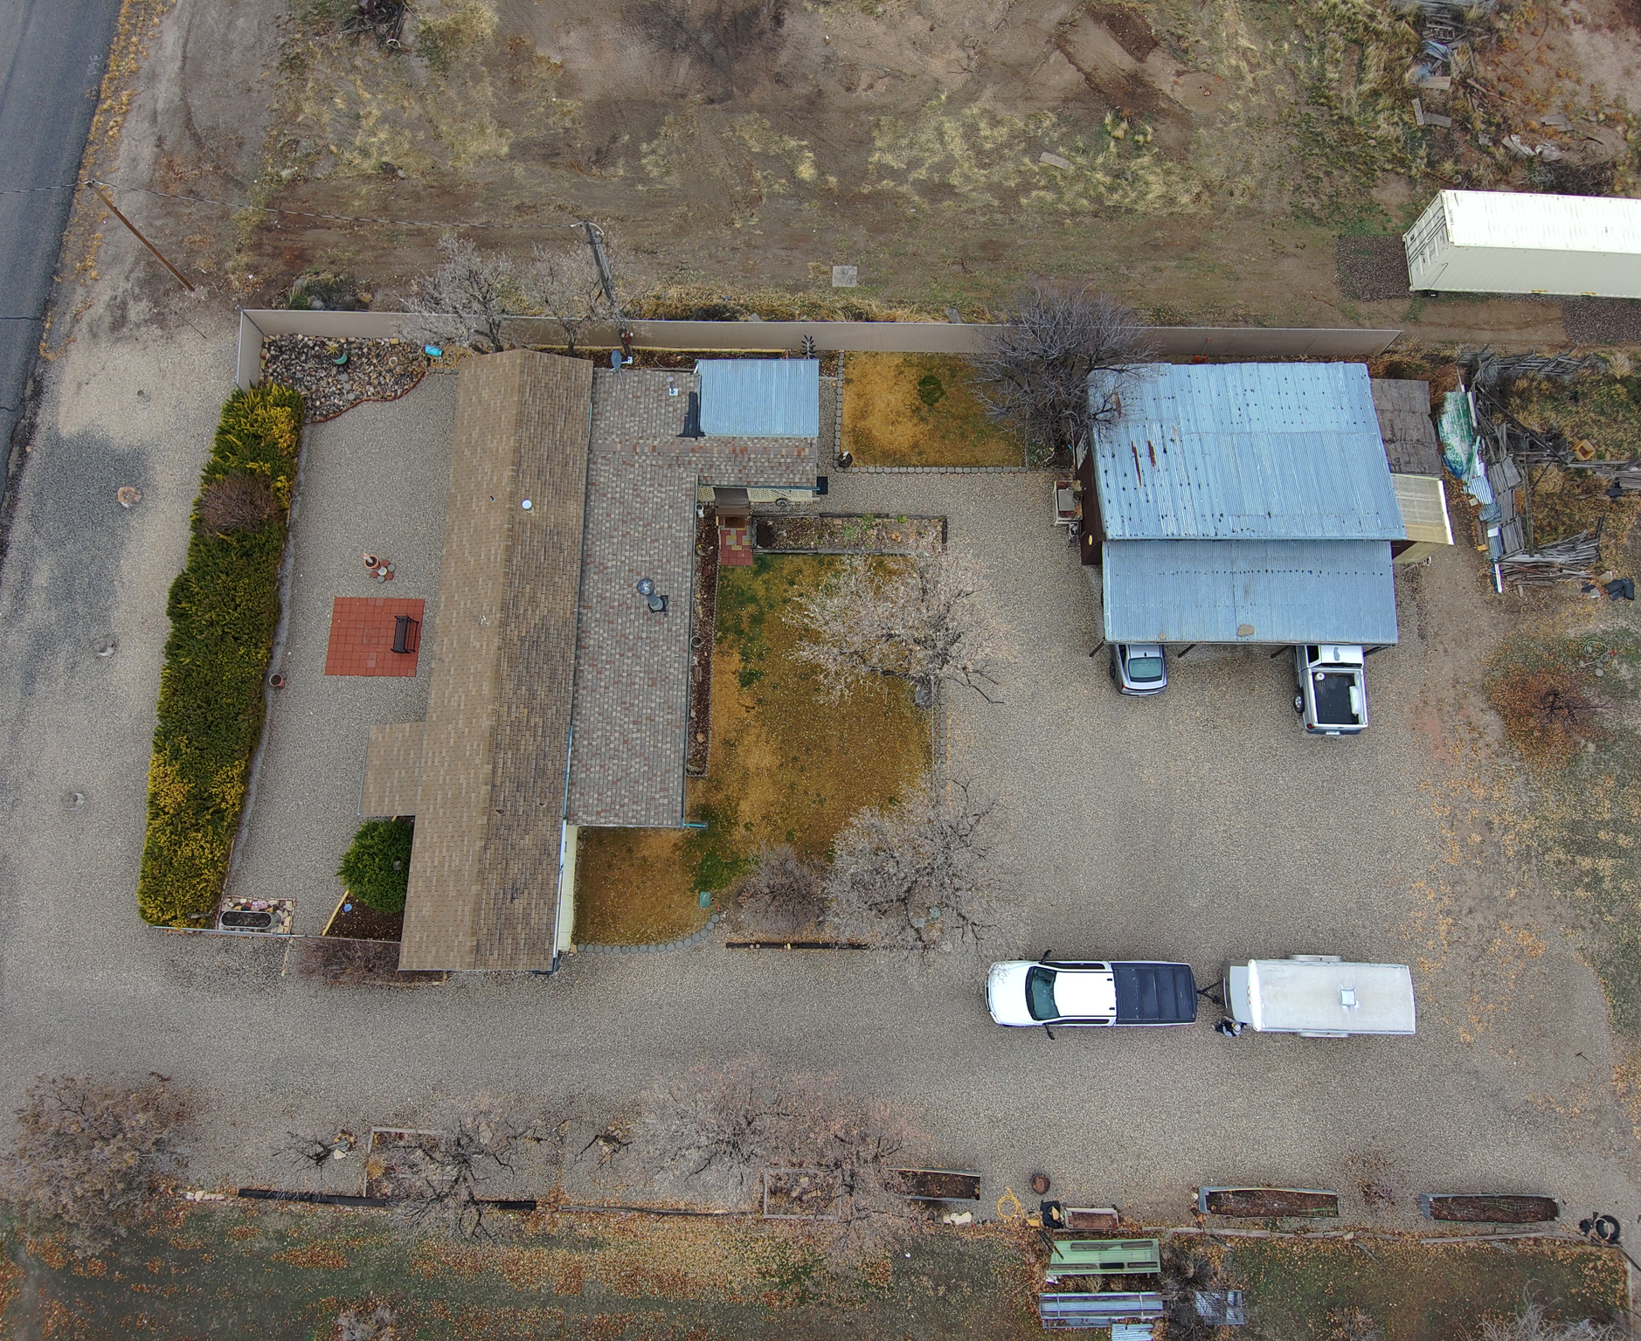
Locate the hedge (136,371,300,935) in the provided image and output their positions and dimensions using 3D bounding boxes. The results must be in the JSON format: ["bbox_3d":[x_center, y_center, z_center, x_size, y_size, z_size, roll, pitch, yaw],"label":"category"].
[{"bbox_3d":[-21.217,-0.969,38.559,2.750,1.600,19.400,1,75,-1],"label":"hedge"}]

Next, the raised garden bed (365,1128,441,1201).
[{"bbox_3d":[-13.448,16.104,35.335,2.500,0.320,2.200,3,76,0],"label":"raised garden bed"}]

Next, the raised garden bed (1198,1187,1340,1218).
[{"bbox_3d":[14.370,17.050,34.772,4.257,0.550,0.752,2,75,-1],"label":"raised garden bed"}]

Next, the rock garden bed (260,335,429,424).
[{"bbox_3d":[-18.634,-11.307,42.004,6.700,0.250,3.780,1,76,-1],"label":"rock garden bed"}]

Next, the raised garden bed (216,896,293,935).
[{"bbox_3d":[-19.218,8.284,36.710,2.540,0.600,1.300,4,75,0],"label":"raised garden bed"}]

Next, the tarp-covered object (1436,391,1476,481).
[{"bbox_3d":[24.468,-9.040,41.889,1.150,1.100,3.150,2,75,-1],"label":"tarp-covered object"}]

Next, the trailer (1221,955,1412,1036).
[{"bbox_3d":[16.122,10.656,35.440,5.494,2.550,2.455,2,75,-1],"label":"trailer"}]

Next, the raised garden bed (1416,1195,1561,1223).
[{"bbox_3d":[21.815,17.543,35.386,4.250,0.550,0.820,0,76,-1],"label":"raised garden bed"}]

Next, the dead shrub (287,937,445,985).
[{"bbox_3d":[-14.767,9.526,35.546,4.850,1.000,1.400,1,75,0],"label":"dead shrub"}]

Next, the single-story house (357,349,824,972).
[{"bbox_3d":[-7.595,-0.620,37.517,14.950,4.000,21.250,0,75,-1],"label":"single-story house"}]

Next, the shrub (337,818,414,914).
[{"bbox_3d":[-14.642,6.593,36.575,2.970,2.400,3.150,0,76,-1],"label":"shrub"}]

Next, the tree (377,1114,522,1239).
[{"bbox_3d":[-11.236,15.348,33.146,4.356,3.500,3.564,0,75,-1],"label":"tree"}]

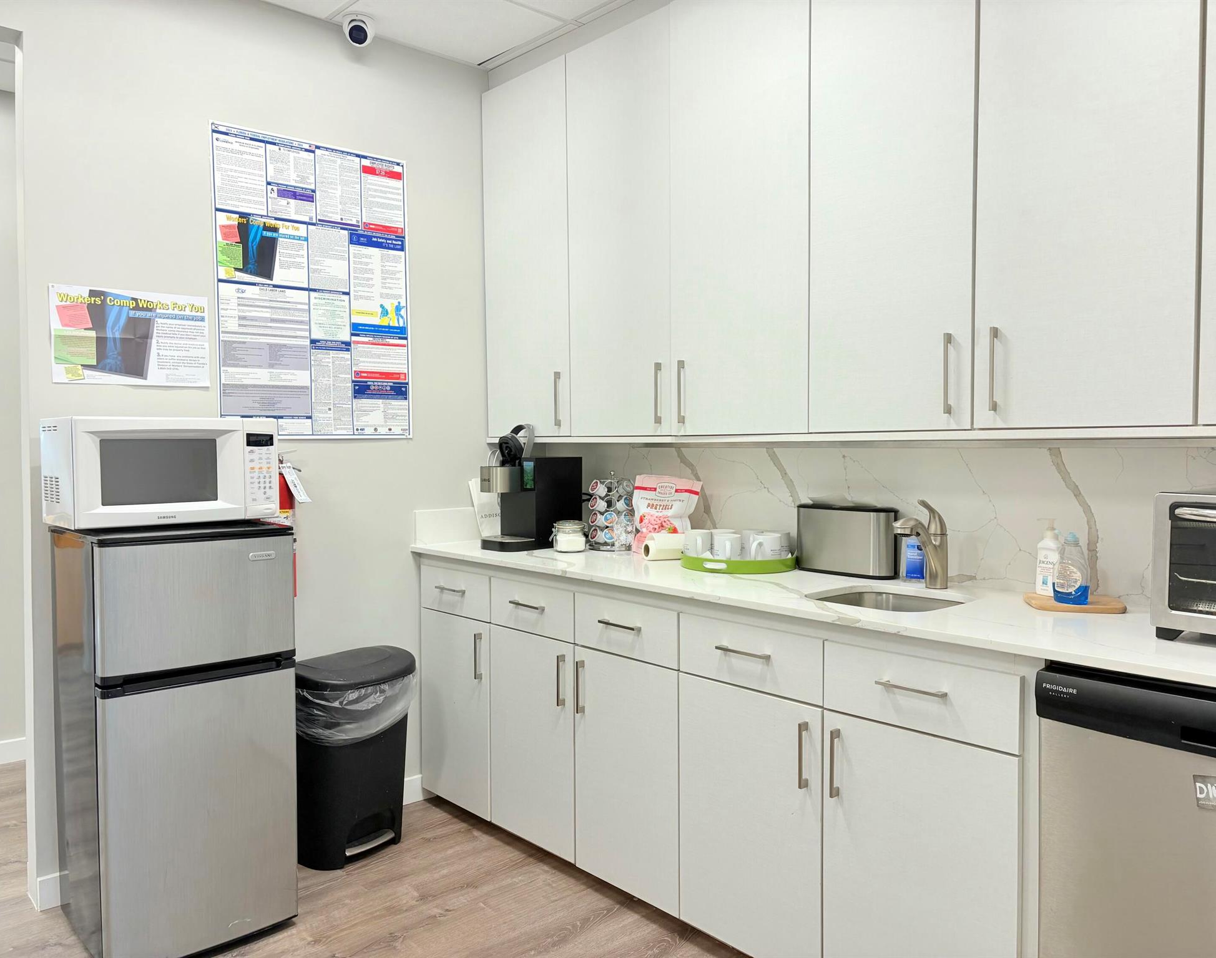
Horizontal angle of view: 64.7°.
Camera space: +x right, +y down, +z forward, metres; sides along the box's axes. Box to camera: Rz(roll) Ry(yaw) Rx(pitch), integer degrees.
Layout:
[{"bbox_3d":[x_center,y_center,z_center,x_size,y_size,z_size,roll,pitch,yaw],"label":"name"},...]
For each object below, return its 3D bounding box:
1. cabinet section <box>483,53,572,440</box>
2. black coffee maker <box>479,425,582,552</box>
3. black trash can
[{"bbox_3d":[-0.165,-0.808,3.595,0.375,1.294,0.512,-2,3,-41],"label":"cabinet section"},{"bbox_3d":[-0.275,0.029,3.390,0.340,0.424,0.185,-2,3,-41],"label":"black coffee maker"},{"bbox_3d":[-0.805,0.881,3.076,0.280,0.620,0.410,1,3,36],"label":"black trash can"}]

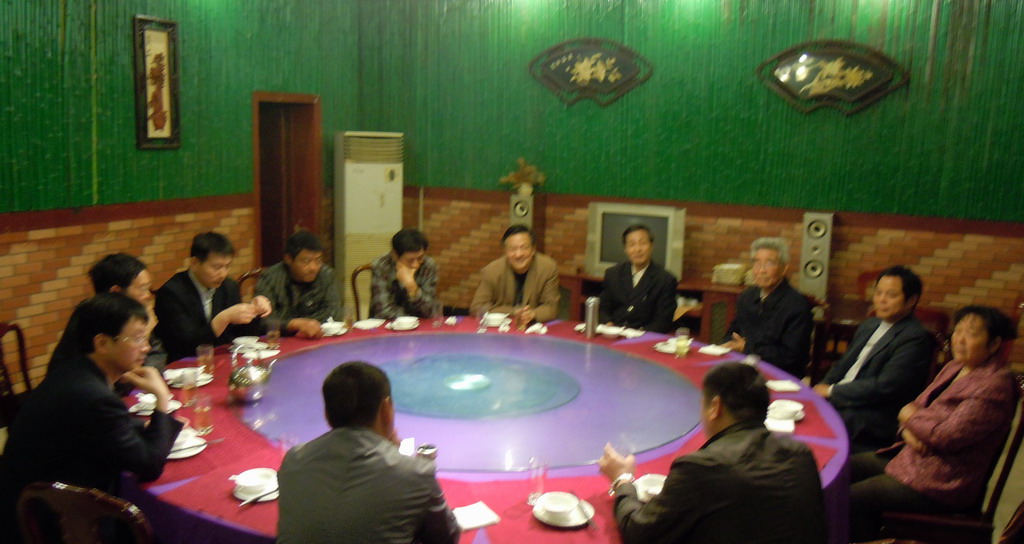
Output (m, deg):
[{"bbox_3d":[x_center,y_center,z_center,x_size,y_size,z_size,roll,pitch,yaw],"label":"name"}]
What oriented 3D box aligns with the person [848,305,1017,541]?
[{"bbox_3d":[1.509,0.710,3.387,0.730,1.230,0.500,3,10,9],"label":"person"}]

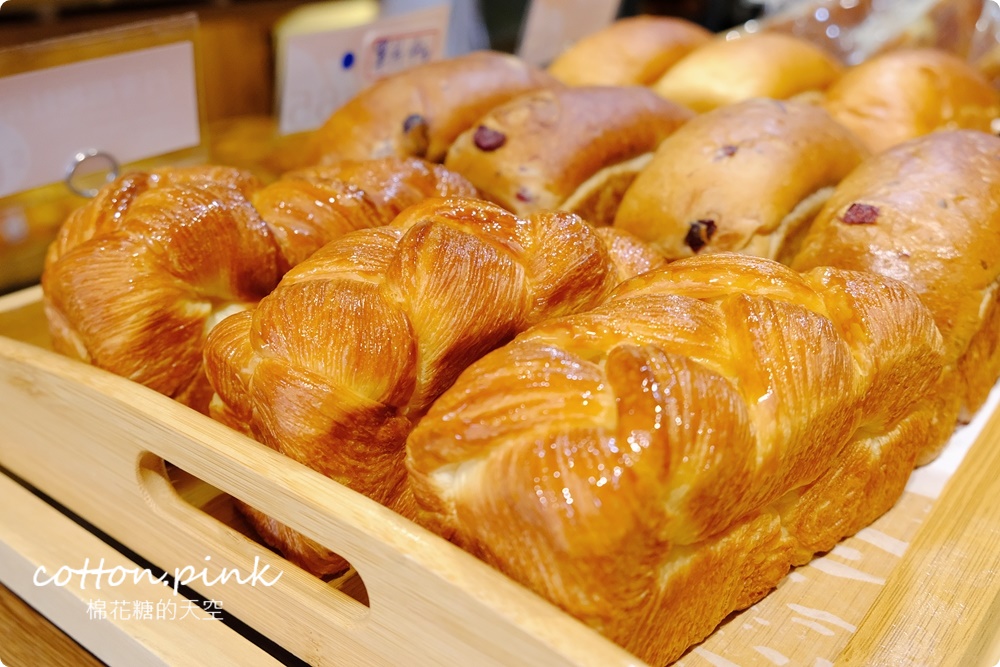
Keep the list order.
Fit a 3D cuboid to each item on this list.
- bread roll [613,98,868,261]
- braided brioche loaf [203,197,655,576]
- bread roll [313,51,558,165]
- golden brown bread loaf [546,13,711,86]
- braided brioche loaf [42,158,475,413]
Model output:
[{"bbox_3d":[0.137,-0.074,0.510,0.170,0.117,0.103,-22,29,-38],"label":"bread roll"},{"bbox_3d":[-0.018,0.004,0.339,0.101,0.095,0.186,19,32,33],"label":"braided brioche loaf"},{"bbox_3d":[-0.037,-0.126,0.619,0.174,0.129,0.103,-21,28,-37],"label":"bread roll"},{"bbox_3d":[0.124,-0.227,0.797,0.098,0.100,0.197,21,33,35],"label":"golden brown bread loaf"},{"bbox_3d":[-0.099,-0.031,0.407,0.103,0.098,0.201,23,34,38],"label":"braided brioche loaf"}]

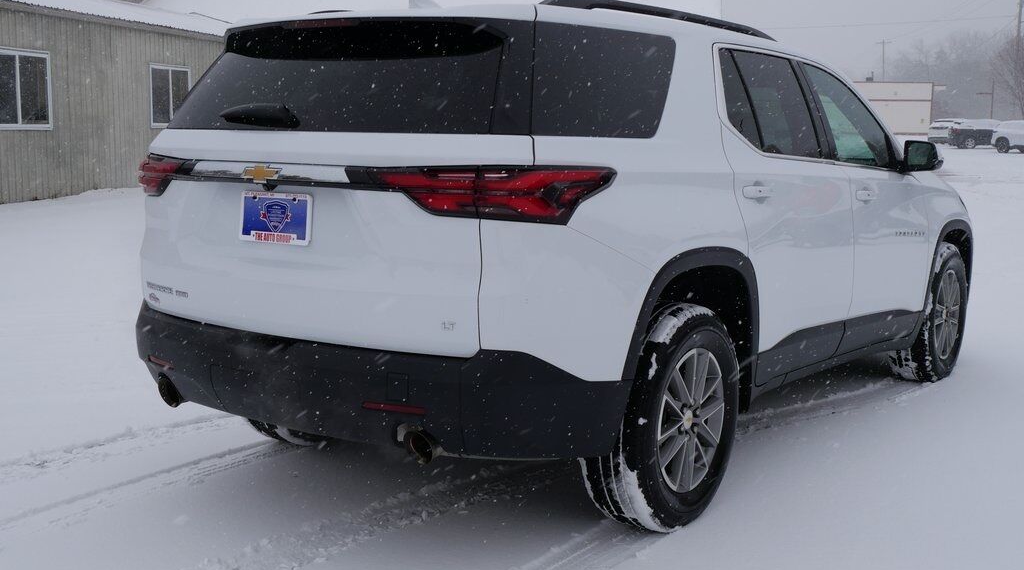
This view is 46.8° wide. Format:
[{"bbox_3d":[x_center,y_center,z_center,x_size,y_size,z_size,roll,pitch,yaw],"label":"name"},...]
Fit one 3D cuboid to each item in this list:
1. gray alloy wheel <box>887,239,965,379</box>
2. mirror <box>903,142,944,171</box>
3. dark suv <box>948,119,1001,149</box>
[{"bbox_3d":[2.337,0.162,6.577,0.250,0.775,0.775,6,9,35],"label":"gray alloy wheel"},{"bbox_3d":[1.932,-0.599,5.550,0.200,0.145,0.145,6,9,35],"label":"mirror"},{"bbox_3d":[28.800,-9.050,71.100,4.700,1.740,1.900,1,7,0],"label":"dark suv"}]

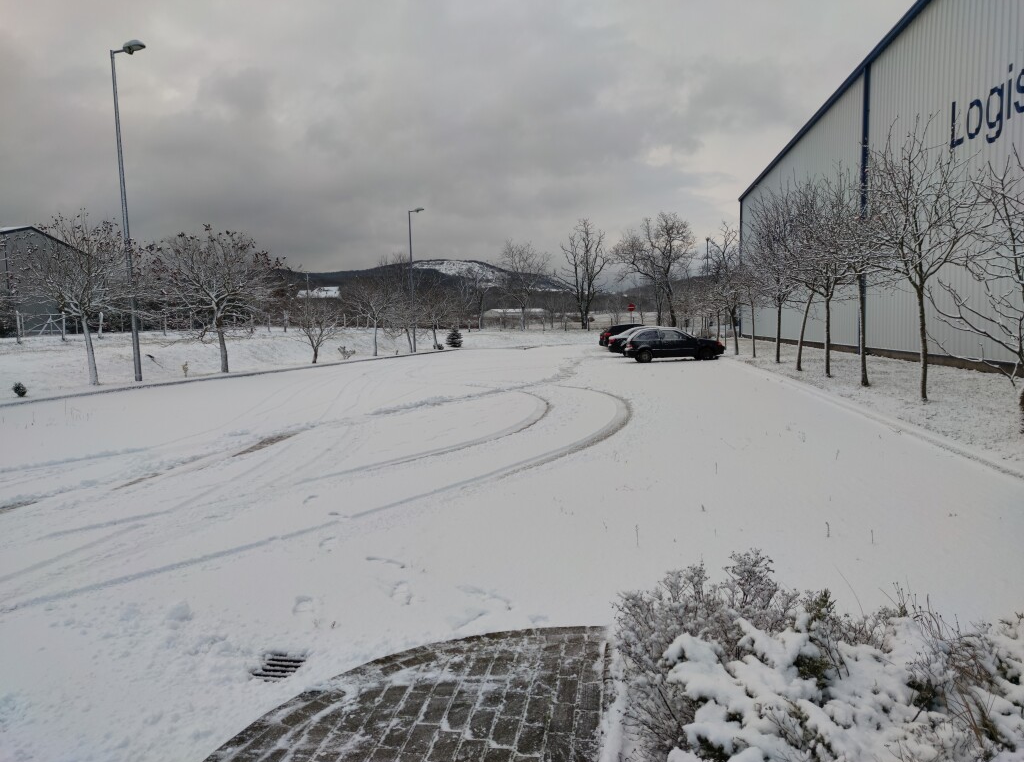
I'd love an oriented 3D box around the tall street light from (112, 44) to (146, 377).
[{"bbox_3d":[-11.088,-4.913,21.286,1.200,9.888,0.300,-1,5,9],"label":"tall street light"}]

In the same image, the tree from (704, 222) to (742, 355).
[{"bbox_3d":[9.899,-4.195,32.768,2.200,5.900,2.200,-1,5,0],"label":"tree"}]

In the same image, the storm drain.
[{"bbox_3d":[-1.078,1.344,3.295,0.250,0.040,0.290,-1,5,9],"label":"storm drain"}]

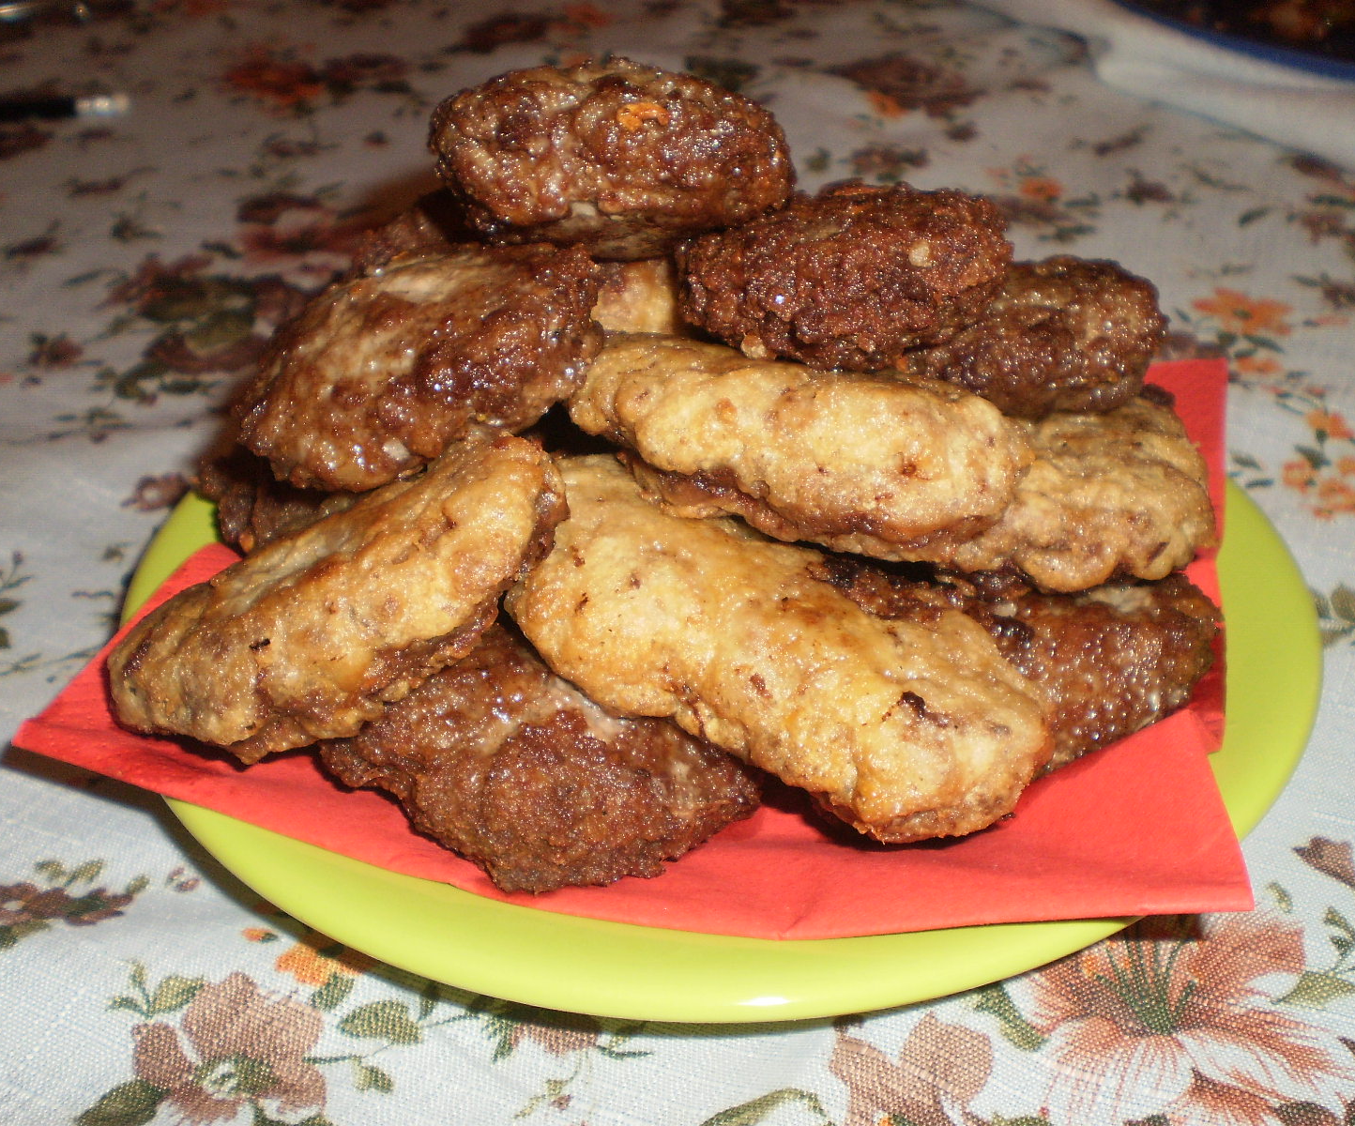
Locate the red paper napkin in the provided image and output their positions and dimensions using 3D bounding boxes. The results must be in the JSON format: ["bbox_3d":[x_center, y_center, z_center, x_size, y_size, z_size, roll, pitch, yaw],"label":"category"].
[{"bbox_3d":[0.007,-0.003,0.296,0.192,0.018,0.183,7,35,12],"label":"red paper napkin"}]

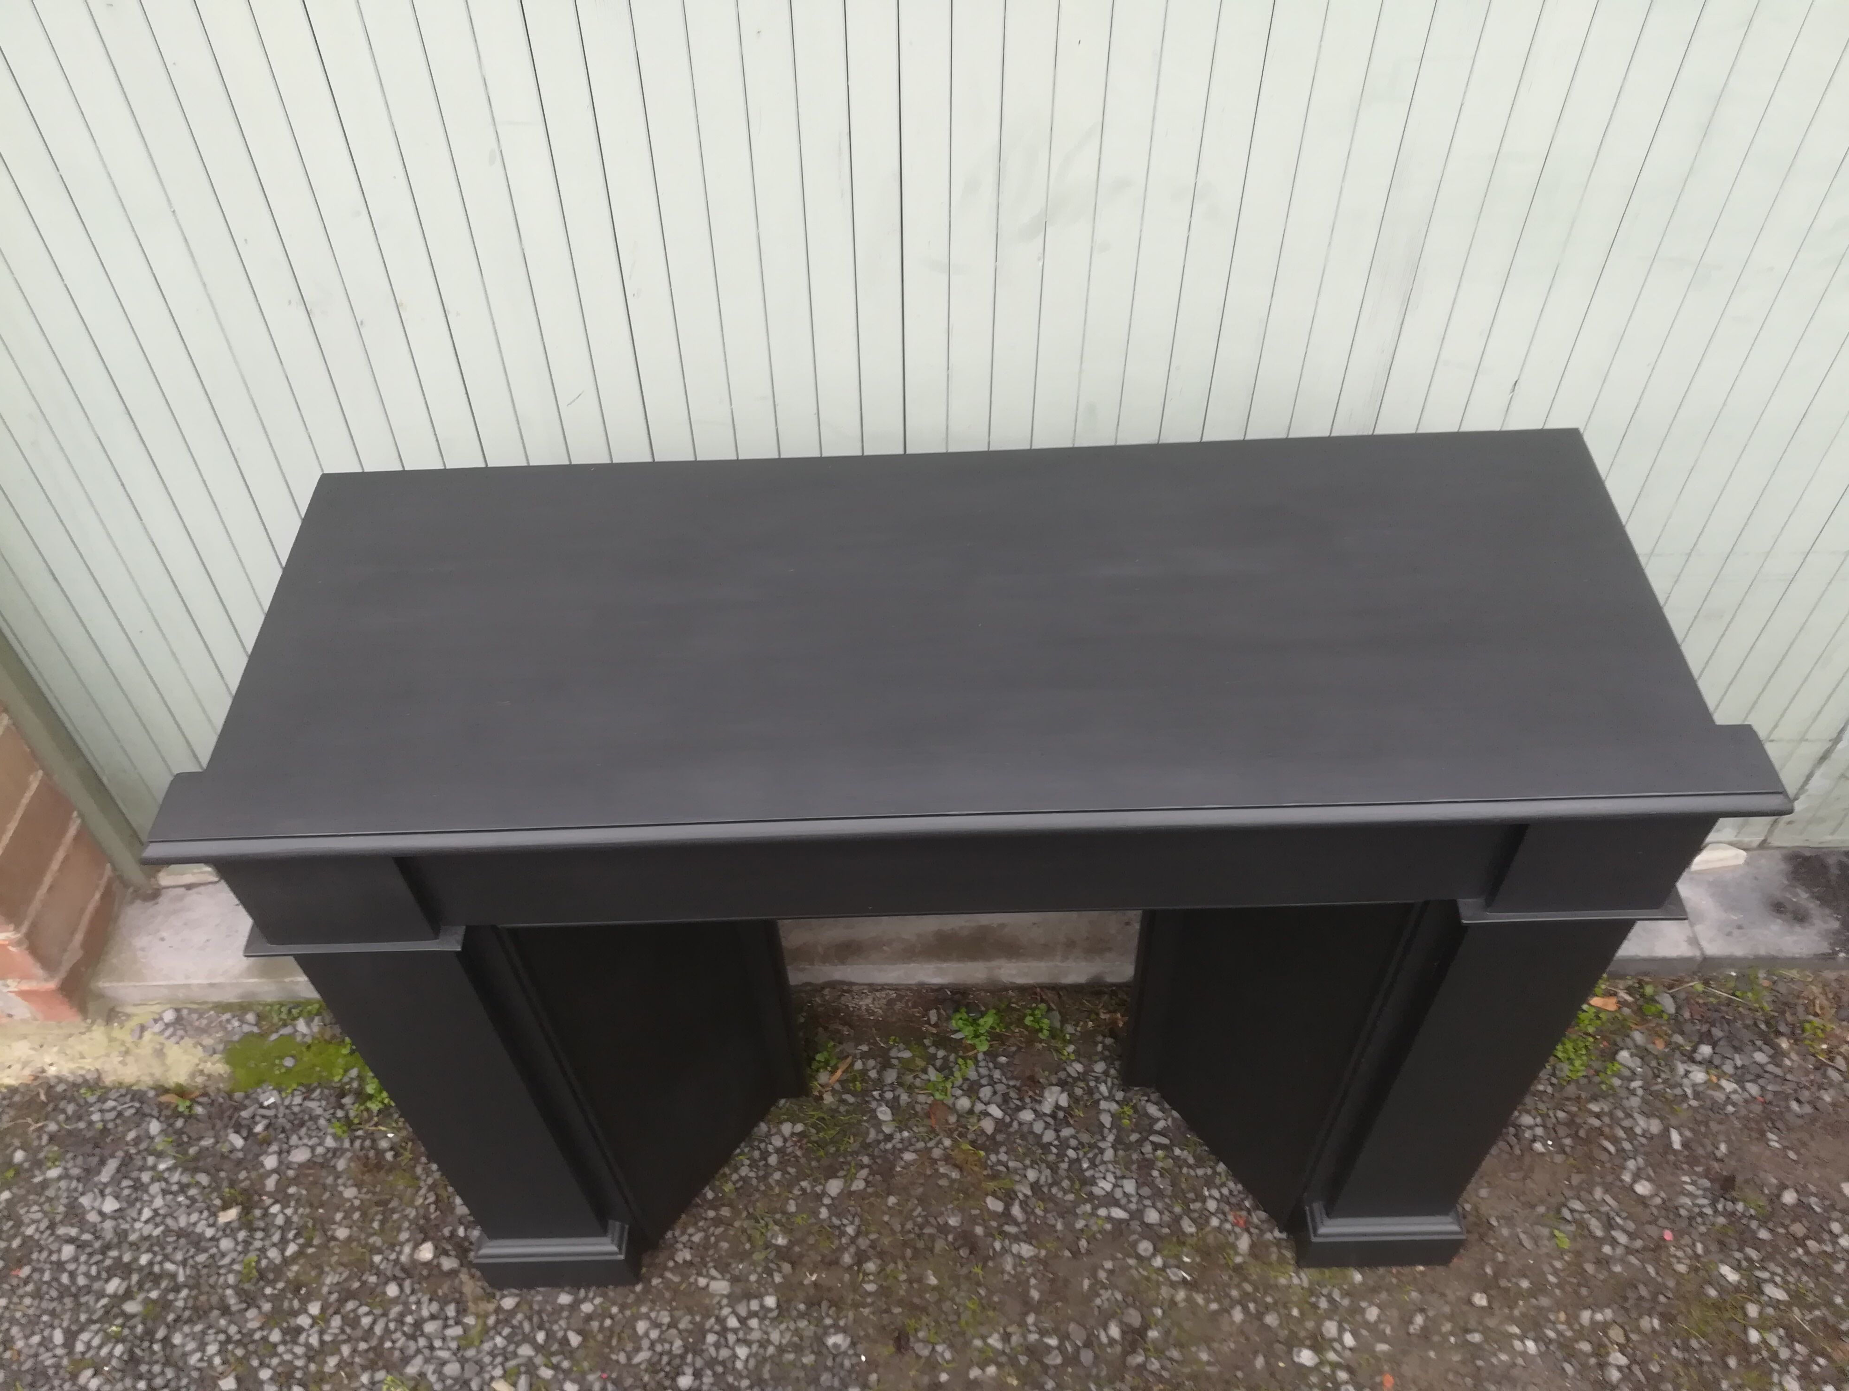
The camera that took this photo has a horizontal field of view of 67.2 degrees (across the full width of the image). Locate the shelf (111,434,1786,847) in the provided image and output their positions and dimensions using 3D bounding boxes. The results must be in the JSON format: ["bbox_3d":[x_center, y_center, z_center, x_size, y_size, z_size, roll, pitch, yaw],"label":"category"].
[{"bbox_3d":[0.021,-0.058,1.249,1.296,0.035,0.451,-2,50,2],"label":"shelf"}]

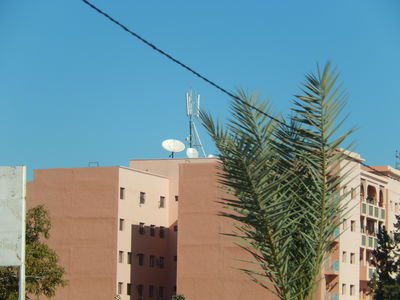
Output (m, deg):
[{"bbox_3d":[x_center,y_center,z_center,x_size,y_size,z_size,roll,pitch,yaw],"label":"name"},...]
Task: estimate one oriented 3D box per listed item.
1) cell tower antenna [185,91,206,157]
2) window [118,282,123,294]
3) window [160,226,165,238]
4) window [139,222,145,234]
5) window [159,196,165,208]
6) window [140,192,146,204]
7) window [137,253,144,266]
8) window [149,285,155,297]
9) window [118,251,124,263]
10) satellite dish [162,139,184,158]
[{"bbox_3d":[-0.419,-2.724,224.000,2.000,7.000,1.800,-1,-6,20],"label":"cell tower antenna"},{"bbox_3d":[-7.686,13.312,205.491,0.150,1.146,1.135,-1,-6,20],"label":"window"},{"bbox_3d":[-3.861,8.329,216.038,0.150,1.146,1.135,-1,-6,20],"label":"window"},{"bbox_3d":[-5.781,7.770,210.925,0.150,1.146,1.135,-1,-6,20],"label":"window"},{"bbox_3d":[-3.812,5.295,216.351,0.150,1.146,1.135,-1,-6,20],"label":"window"},{"bbox_3d":[-5.732,4.737,211.238,0.150,1.146,1.135,-1,-6,20],"label":"window"},{"bbox_3d":[-5.831,10.804,210.612,0.150,1.146,1.135,-1,-6,20],"label":"window"},{"bbox_3d":[-4.888,14.126,212.943,0.150,1.146,1.135,-1,-6,20],"label":"window"},{"bbox_3d":[-7.636,10.278,205.804,0.150,1.146,1.135,-1,-6,20],"label":"window"},{"bbox_3d":[-2.752,-0.052,222.000,2.400,2.200,1.800,2,-6,-11],"label":"satellite dish"}]

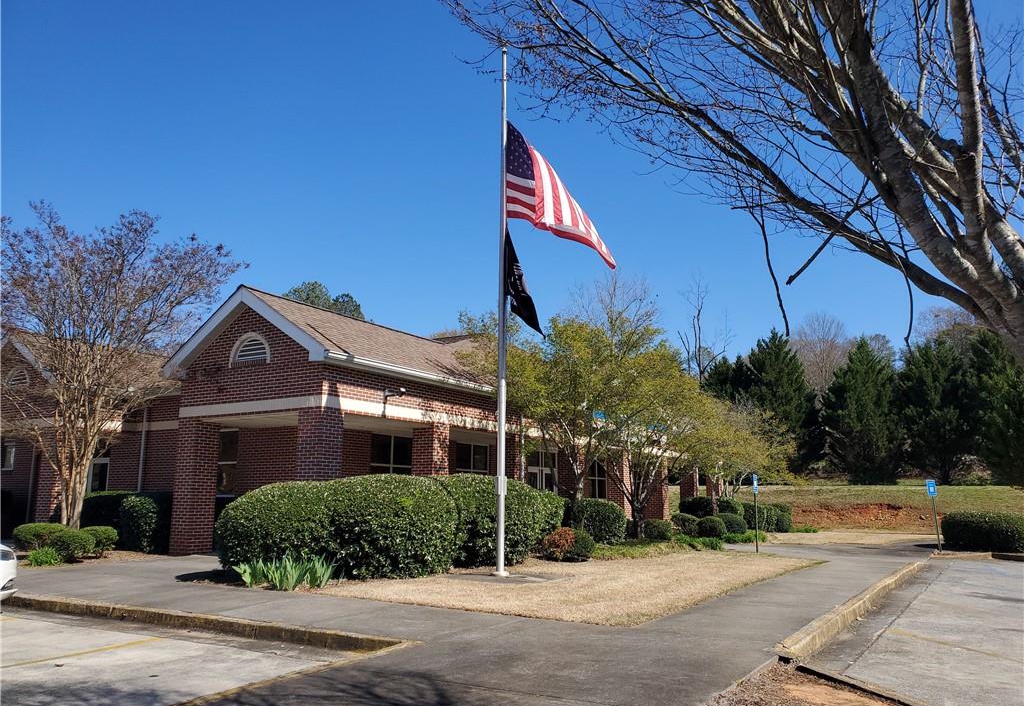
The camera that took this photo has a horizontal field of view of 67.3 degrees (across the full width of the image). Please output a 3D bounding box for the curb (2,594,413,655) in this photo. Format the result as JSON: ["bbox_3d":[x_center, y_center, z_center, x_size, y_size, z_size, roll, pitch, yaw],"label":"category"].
[{"bbox_3d":[-4.017,3.173,9.100,6.878,0.160,0.170,-6,-12,29],"label":"curb"}]

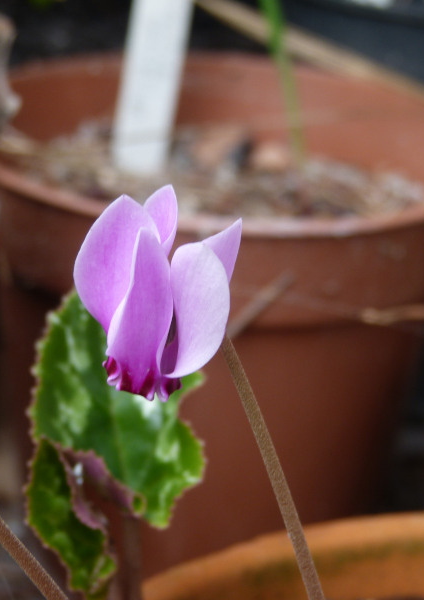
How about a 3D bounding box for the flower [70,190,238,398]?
[{"bbox_3d":[-0.008,-0.001,0.272,0.025,0.031,0.024,3,15,-1],"label":"flower"}]

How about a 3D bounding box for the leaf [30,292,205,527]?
[{"bbox_3d":[-0.016,0.018,0.290,0.028,0.038,0.013,-2,-5,-6],"label":"leaf"}]

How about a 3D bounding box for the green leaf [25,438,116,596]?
[{"bbox_3d":[-0.023,0.035,0.285,0.013,0.025,0.012,-12,-3,-14],"label":"green leaf"}]

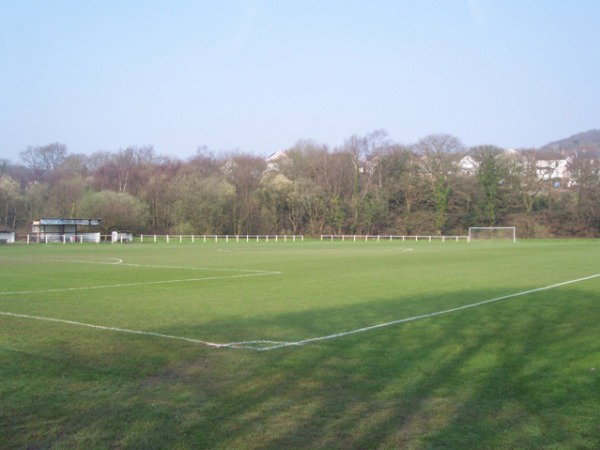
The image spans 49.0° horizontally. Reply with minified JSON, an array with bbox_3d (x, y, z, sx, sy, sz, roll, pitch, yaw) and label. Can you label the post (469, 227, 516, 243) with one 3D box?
[{"bbox_3d":[31.614,1.706,107.077,7.500,2.520,1.700,0,-1,37],"label":"post"}]

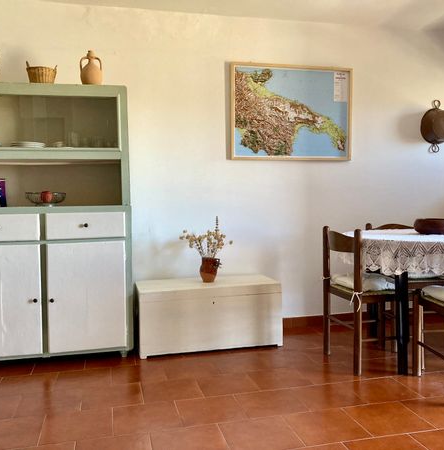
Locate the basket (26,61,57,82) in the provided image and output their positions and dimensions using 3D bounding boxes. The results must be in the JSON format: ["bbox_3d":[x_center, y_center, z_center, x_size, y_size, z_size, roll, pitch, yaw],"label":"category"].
[{"bbox_3d":[-1.138,-0.944,3.073,0.183,0.158,0.168,-2,3,-13],"label":"basket"}]

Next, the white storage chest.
[{"bbox_3d":[-0.102,0.621,3.428,0.962,0.428,0.460,-2,3,-13],"label":"white storage chest"}]

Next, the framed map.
[{"bbox_3d":[0.559,-0.862,3.737,0.990,0.728,0.030,-2,3,-13],"label":"framed map"}]

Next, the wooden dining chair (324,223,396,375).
[{"bbox_3d":[0.910,0.424,2.950,0.446,0.826,0.436,-2,3,-11],"label":"wooden dining chair"}]

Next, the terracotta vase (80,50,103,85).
[{"bbox_3d":[-0.840,-0.997,3.130,0.155,0.247,0.134,-2,3,-13],"label":"terracotta vase"}]

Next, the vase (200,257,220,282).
[{"bbox_3d":[-0.084,0.317,3.508,0.148,0.178,0.134,-2,3,-13],"label":"vase"}]

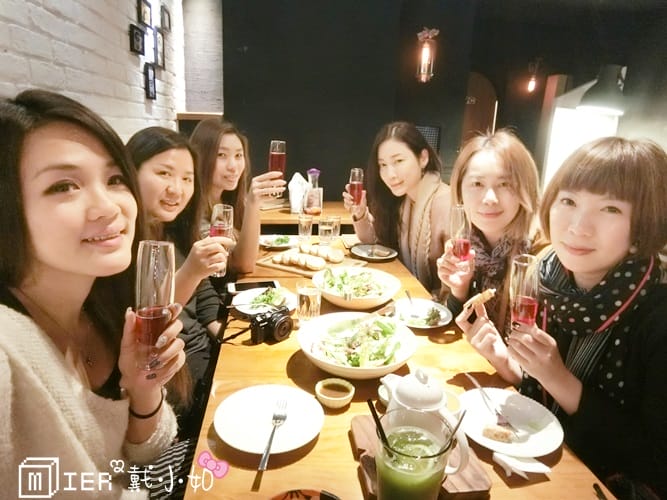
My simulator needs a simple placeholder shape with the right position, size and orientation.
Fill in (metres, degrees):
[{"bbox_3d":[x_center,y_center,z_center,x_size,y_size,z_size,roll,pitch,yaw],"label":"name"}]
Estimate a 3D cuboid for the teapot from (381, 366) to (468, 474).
[{"bbox_3d":[0.144,0.261,0.646,0.157,0.151,0.107,14,20,36],"label":"teapot"}]

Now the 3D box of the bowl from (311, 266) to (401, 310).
[{"bbox_3d":[0.071,0.131,1.282,0.280,0.068,0.280,2,16,-1],"label":"bowl"}]

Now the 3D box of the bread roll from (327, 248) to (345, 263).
[{"bbox_3d":[0.008,0.022,1.643,0.065,0.055,0.070,14,20,35],"label":"bread roll"}]

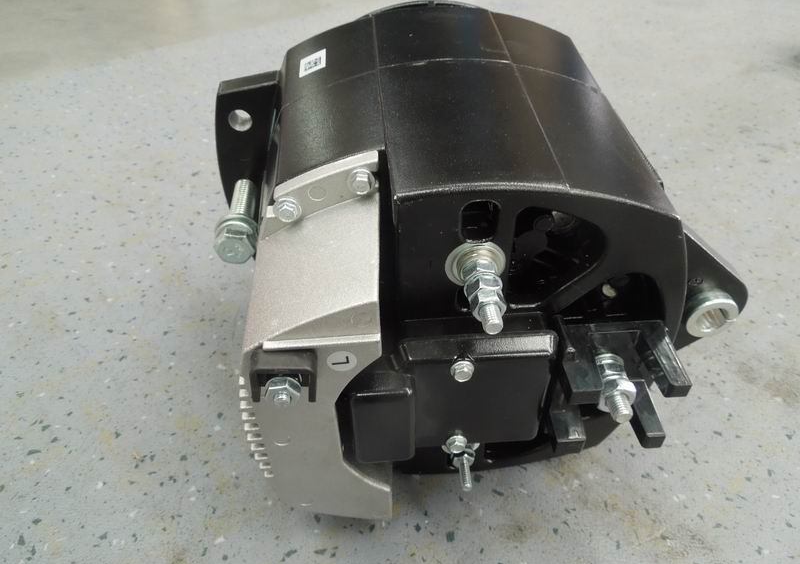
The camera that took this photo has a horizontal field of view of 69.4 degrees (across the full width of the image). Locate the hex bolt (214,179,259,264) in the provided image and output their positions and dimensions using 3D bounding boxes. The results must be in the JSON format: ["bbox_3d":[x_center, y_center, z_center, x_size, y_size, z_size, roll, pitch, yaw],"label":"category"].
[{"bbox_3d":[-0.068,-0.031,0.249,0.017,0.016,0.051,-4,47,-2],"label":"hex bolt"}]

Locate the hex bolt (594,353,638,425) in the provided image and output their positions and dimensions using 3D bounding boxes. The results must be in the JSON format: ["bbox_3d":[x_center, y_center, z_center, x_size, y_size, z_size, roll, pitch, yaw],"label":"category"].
[{"bbox_3d":[0.094,0.046,0.254,0.016,0.016,0.034,-4,47,-2],"label":"hex bolt"}]

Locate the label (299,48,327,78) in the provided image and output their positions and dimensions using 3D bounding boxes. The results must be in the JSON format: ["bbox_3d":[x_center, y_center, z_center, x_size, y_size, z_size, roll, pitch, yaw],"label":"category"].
[{"bbox_3d":[-0.048,-0.119,0.316,0.015,0.001,0.020,-18,45,13],"label":"label"}]

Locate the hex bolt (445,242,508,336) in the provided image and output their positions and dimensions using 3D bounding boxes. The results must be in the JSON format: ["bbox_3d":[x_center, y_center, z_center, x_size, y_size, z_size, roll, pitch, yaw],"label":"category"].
[{"bbox_3d":[0.034,0.005,0.234,0.025,0.025,0.038,-4,47,-2],"label":"hex bolt"}]

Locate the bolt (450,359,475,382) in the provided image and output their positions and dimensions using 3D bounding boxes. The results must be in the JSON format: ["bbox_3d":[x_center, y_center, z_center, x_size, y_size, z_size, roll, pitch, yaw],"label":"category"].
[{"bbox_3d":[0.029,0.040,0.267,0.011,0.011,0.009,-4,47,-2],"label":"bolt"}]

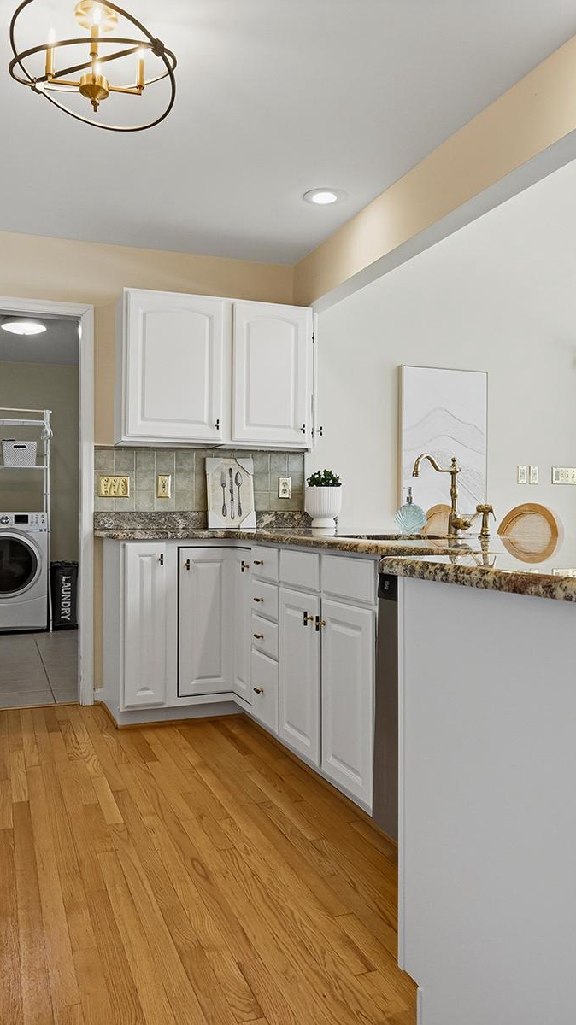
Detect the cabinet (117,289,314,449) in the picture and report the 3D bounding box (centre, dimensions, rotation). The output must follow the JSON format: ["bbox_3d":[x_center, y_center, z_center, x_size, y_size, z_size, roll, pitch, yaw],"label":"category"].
[{"bbox_3d":[-0.388,-0.728,4.100,1.012,0.750,0.325,0,0,-21],"label":"cabinet"}]

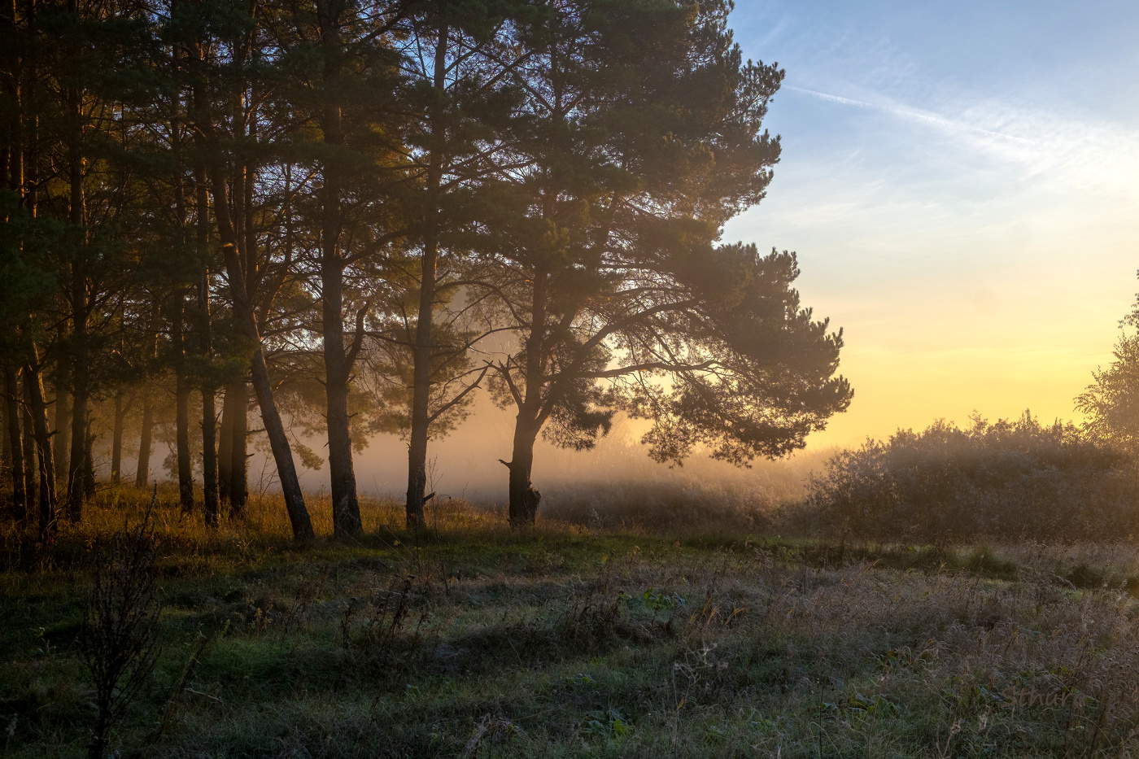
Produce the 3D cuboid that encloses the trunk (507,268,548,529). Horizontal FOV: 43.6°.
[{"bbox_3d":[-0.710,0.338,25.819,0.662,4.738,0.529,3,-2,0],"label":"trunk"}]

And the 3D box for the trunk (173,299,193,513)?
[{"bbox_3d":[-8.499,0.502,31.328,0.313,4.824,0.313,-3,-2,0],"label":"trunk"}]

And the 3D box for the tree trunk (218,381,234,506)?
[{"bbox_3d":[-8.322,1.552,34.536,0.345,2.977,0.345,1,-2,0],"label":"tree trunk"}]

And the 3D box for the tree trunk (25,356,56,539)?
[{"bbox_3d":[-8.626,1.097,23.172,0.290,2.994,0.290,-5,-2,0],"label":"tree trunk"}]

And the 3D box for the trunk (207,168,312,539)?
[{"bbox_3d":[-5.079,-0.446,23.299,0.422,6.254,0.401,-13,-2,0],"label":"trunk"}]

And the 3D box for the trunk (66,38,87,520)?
[{"bbox_3d":[-9.886,-2.044,28.470,0.356,9.682,0.356,0,-2,0],"label":"trunk"}]

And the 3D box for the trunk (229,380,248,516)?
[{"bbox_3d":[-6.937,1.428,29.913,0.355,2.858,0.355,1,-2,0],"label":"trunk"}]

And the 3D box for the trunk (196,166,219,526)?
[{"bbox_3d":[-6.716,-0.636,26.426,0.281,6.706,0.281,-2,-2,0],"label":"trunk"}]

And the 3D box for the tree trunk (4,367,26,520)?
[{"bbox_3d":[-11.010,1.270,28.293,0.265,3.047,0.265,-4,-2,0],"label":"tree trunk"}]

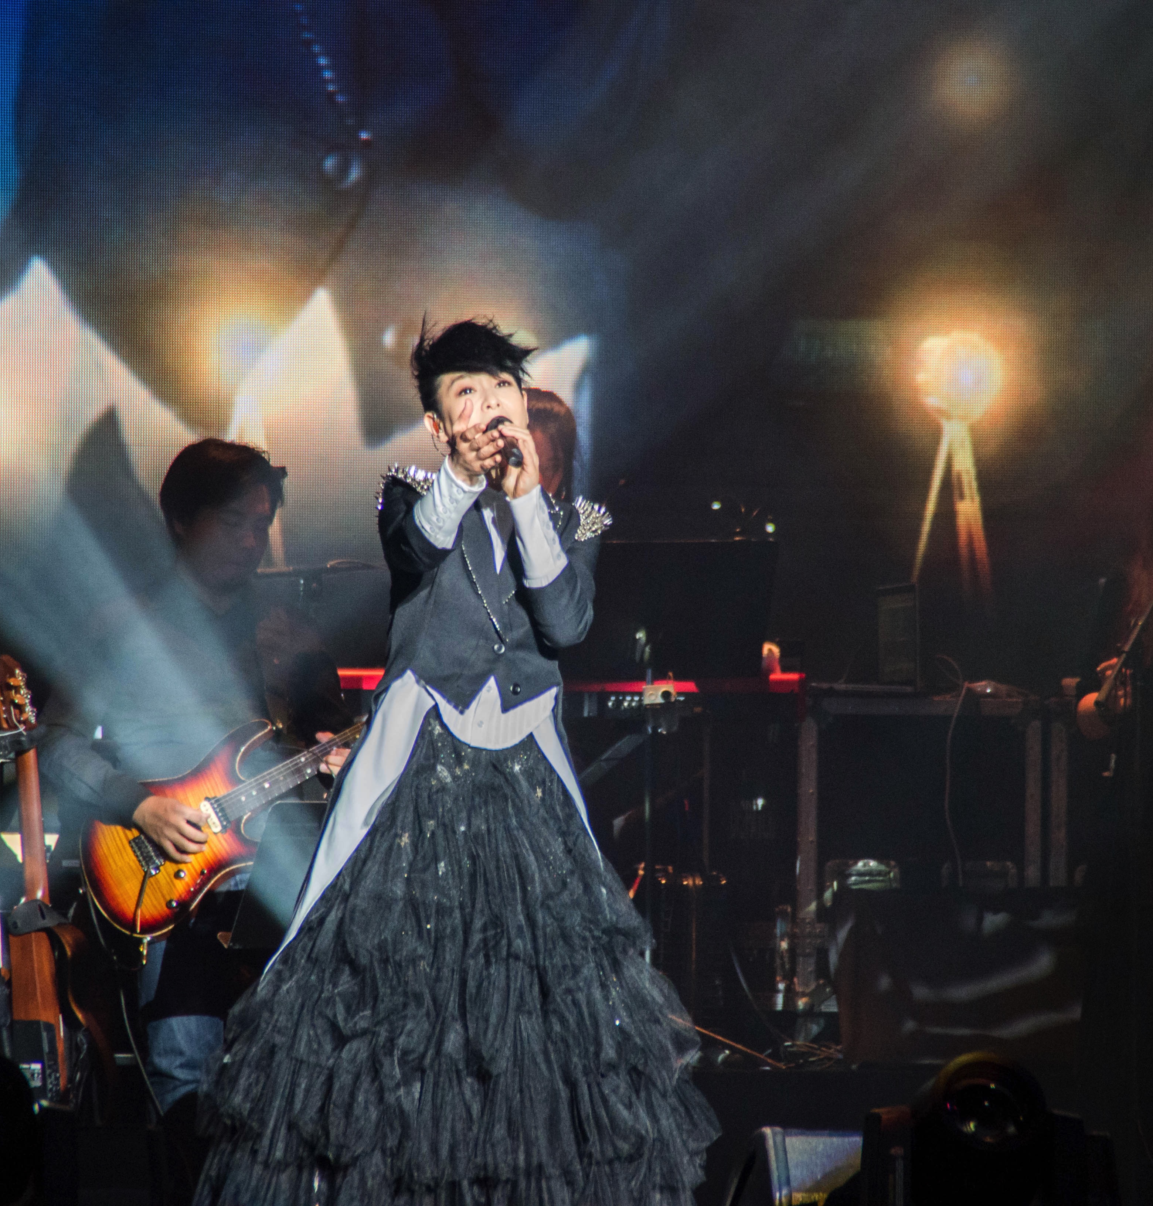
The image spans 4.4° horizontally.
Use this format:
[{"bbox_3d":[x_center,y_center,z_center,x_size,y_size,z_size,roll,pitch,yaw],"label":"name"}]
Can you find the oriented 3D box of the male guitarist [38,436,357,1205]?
[{"bbox_3d":[-0.695,0.370,27.500,0.620,1.340,0.720,-1,2,-27],"label":"male guitarist"}]

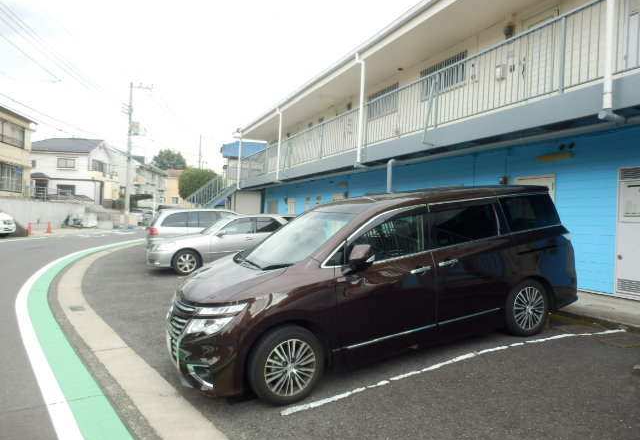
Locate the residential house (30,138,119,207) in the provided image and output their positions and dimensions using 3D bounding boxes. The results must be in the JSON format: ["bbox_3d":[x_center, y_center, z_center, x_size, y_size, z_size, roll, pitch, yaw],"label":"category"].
[{"bbox_3d":[-28.000,-5.374,50.400,8.600,7.400,6.000,3,-1,11],"label":"residential house"}]

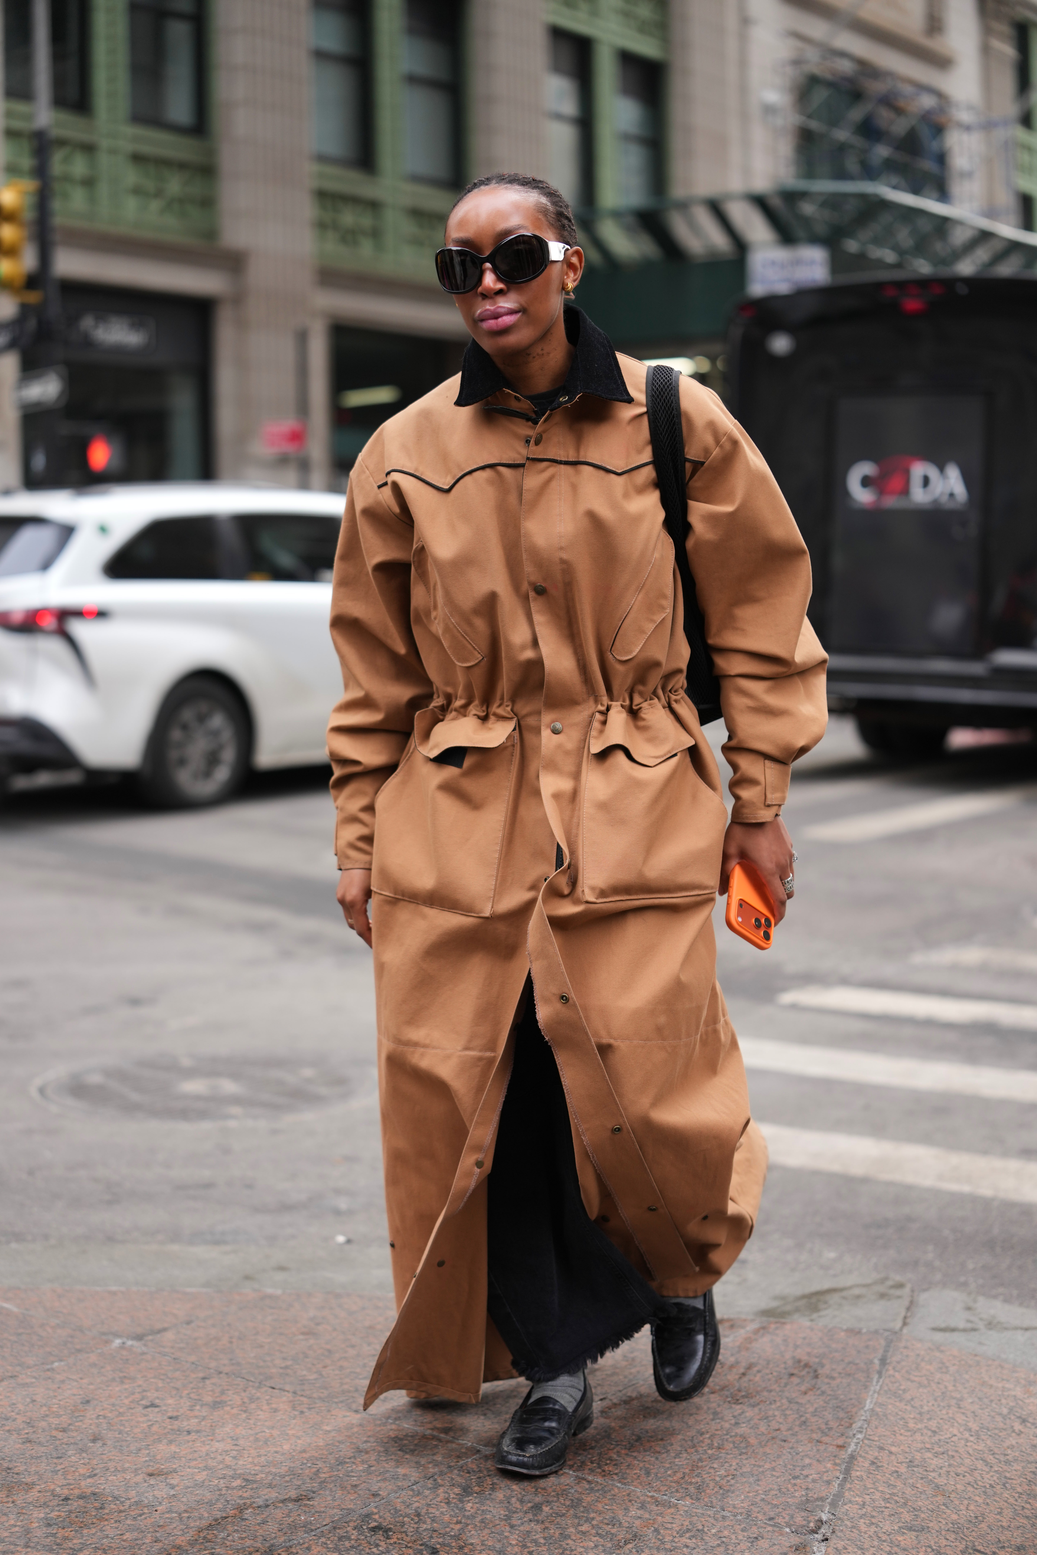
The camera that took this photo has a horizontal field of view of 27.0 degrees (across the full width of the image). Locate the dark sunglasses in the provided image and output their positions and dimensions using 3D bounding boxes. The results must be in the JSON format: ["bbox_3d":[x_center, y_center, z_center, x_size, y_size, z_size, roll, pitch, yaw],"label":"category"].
[{"bbox_3d":[-0.013,-0.641,2.714,0.148,0.062,0.150,-5,7,18],"label":"dark sunglasses"}]

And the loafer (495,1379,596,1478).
[{"bbox_3d":[0.038,0.832,2.814,0.095,0.092,0.255,0,-1,11],"label":"loafer"}]

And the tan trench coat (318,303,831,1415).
[{"bbox_3d":[0.075,0.115,2.820,0.650,1.410,0.500,0,4,9],"label":"tan trench coat"}]

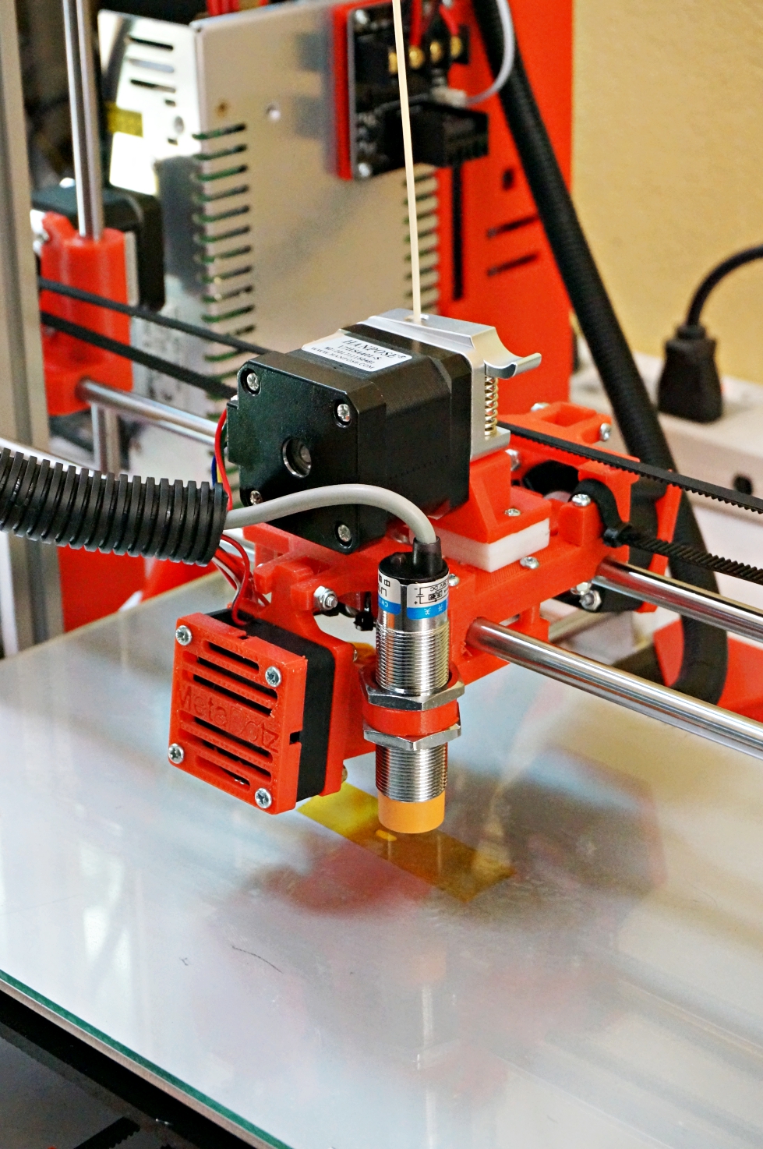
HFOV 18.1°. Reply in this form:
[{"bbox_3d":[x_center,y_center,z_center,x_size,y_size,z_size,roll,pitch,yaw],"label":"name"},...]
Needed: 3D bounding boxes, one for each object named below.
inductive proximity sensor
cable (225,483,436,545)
[{"bbox_3d":[0.008,0.026,0.589,0.025,0.077,0.025,0,25,0],"label":"inductive proximity sensor"},{"bbox_3d":[-0.016,-0.015,0.586,0.062,0.026,0.017,19,30,35],"label":"cable"}]

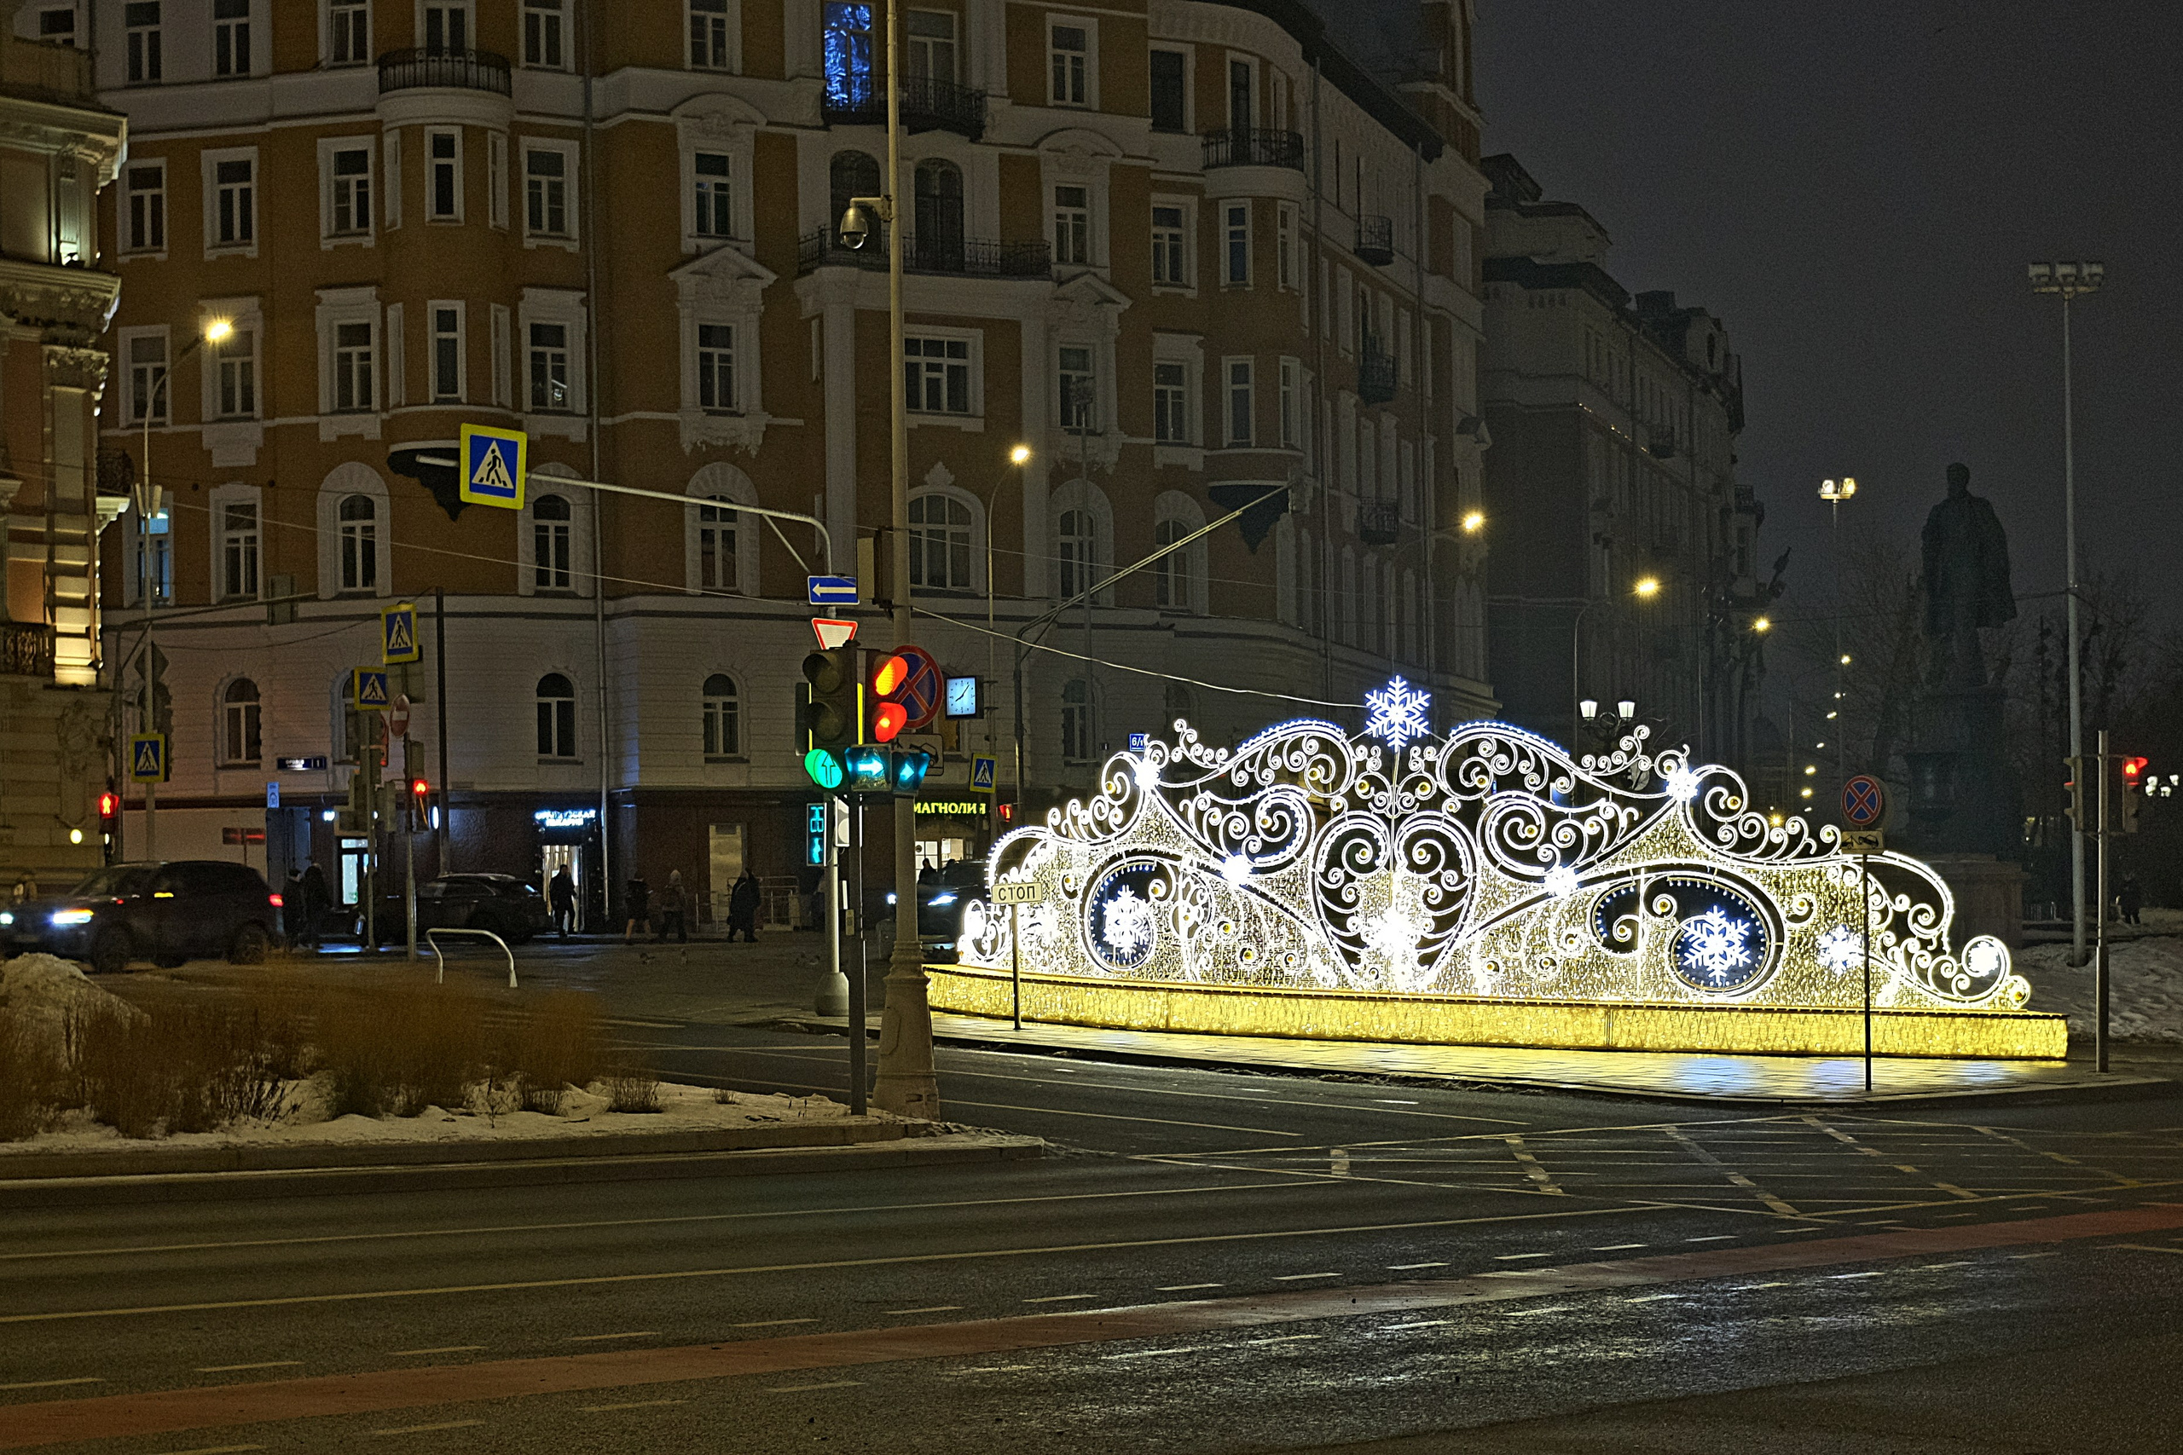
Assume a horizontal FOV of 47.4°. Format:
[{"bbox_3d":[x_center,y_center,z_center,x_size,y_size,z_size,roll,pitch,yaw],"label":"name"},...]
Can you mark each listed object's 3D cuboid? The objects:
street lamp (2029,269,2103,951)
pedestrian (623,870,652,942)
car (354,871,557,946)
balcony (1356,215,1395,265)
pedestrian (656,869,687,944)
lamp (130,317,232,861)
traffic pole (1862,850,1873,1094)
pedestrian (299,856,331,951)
[{"bbox_3d":[16.102,-1.897,41.000,1.200,11.650,0.500,-1,-2,6],"label":"street lamp"},{"bbox_3d":[-10.584,4.183,58.000,0.620,1.690,0.500,0,-3,0],"label":"pedestrian"},{"bbox_3d":[-14.918,4.276,58.300,4.500,1.660,1.840,0,-3,5],"label":"car"},{"bbox_3d":[7.801,-13.406,68.500,0.650,1.150,1.400,-2,-2,28],"label":"balcony"},{"bbox_3d":[-9.808,4.183,58.000,0.650,1.710,0.500,0,-3,-10],"label":"pedestrian"},{"bbox_3d":[-16.835,-1.687,46.000,1.900,11.800,0.500,-2,-2,28],"label":"lamp"},{"bbox_3d":[6.024,1.899,19.300,0.070,1.950,0.070,-1,-2,0],"label":"traffic pole"},{"bbox_3d":[-14.514,3.331,46.500,0.580,1.740,0.420,0,-2,-23],"label":"pedestrian"}]

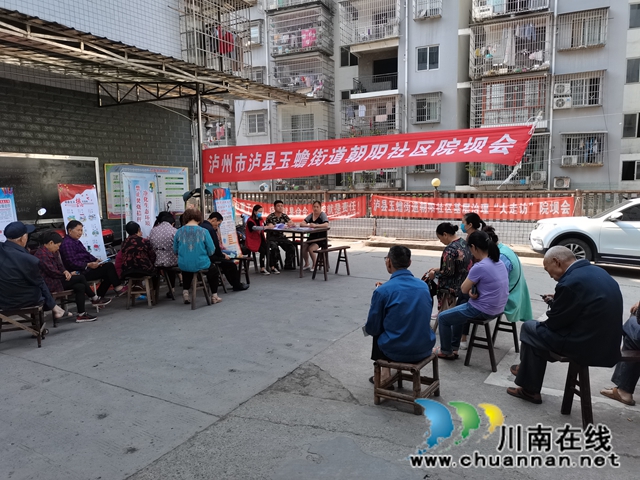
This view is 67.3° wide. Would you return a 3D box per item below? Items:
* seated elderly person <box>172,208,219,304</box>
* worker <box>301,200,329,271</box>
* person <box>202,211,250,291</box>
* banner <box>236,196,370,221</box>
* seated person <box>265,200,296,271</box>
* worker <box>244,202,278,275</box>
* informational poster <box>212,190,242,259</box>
[{"bbox_3d":[-1.657,0.226,6.450,0.530,1.290,0.680,2,6,18],"label":"seated elderly person"},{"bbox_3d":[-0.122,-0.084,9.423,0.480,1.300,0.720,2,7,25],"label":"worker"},{"bbox_3d":[-1.460,0.177,7.350,0.740,1.210,0.480,-2,6,-22],"label":"person"},{"bbox_3d":[-0.868,-1.063,16.673,5.400,0.880,0.060,3,7,28],"label":"banner"},{"bbox_3d":[-0.762,-0.093,9.462,0.520,1.320,0.750,-3,7,-25],"label":"seated person"},{"bbox_3d":[-1.072,-0.014,8.978,0.720,1.260,0.460,3,7,30],"label":"worker"},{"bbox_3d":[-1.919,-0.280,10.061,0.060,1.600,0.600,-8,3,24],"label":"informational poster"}]

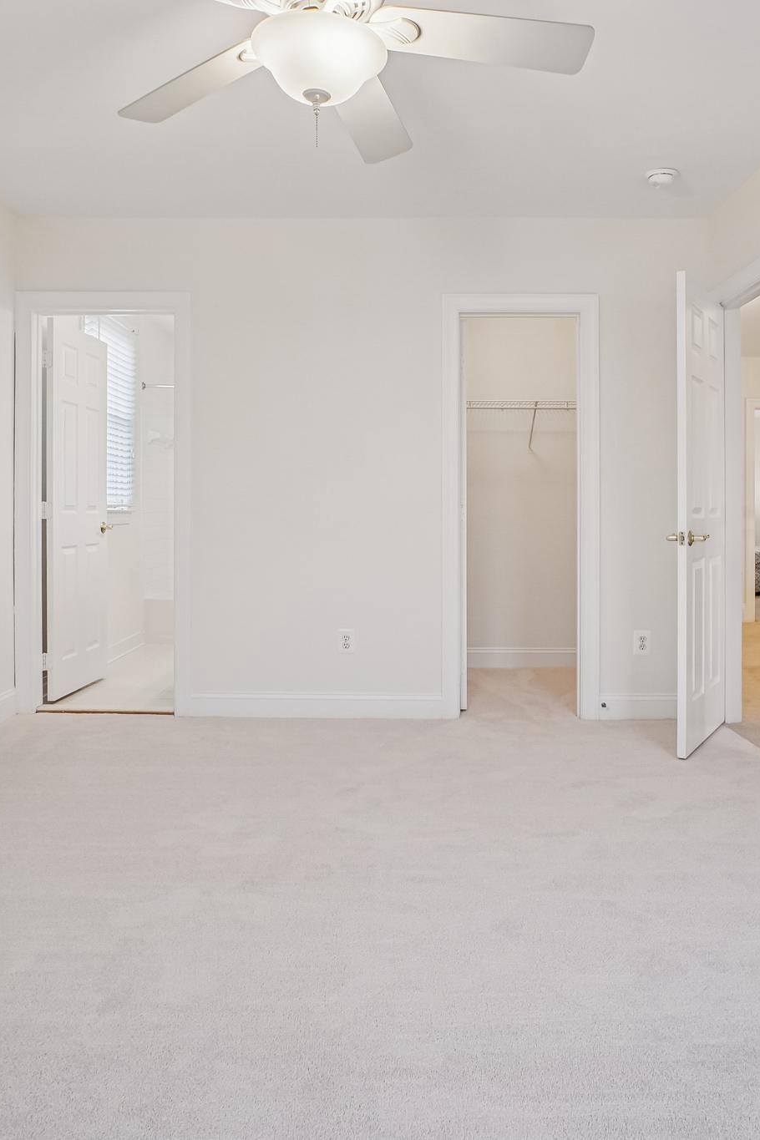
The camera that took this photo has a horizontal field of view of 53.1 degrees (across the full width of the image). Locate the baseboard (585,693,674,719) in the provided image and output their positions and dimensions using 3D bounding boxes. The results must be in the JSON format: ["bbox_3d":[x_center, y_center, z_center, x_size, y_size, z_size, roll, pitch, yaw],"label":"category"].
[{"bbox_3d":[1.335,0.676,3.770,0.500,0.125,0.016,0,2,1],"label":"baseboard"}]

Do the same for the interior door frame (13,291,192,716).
[{"bbox_3d":[-1.382,-0.333,3.860,0.885,2.125,0.130,0,2,1],"label":"interior door frame"}]

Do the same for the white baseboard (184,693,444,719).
[{"bbox_3d":[-0.313,0.677,3.800,1.270,0.125,0.016,0,2,1],"label":"white baseboard"}]

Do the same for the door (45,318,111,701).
[{"bbox_3d":[-1.709,-0.328,4.330,0.036,2.030,0.680,0,2,5],"label":"door"}]

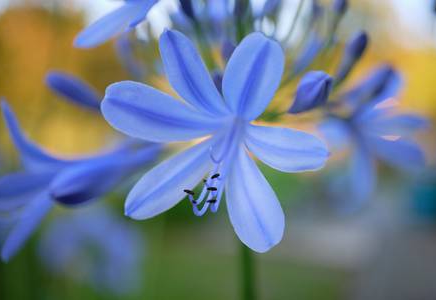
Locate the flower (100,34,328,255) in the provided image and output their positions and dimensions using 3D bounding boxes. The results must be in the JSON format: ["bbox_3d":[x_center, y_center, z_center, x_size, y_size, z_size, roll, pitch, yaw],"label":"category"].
[{"bbox_3d":[0.000,-0.003,0.168,0.064,0.063,0.040,0,15,13],"label":"flower"}]

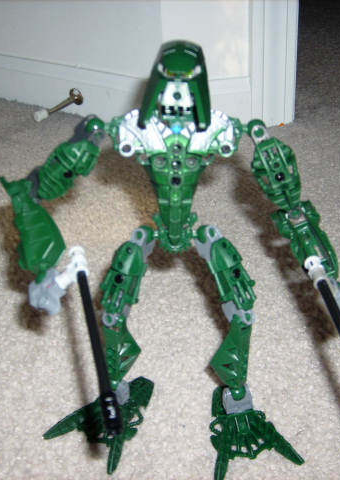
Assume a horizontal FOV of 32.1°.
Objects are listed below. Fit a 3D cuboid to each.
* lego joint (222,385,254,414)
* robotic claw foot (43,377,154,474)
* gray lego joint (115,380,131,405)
[{"bbox_3d":[0.043,0.101,0.374,0.017,0.017,0.014,-6,27,-10],"label":"lego joint"},{"bbox_3d":[-0.040,0.107,0.372,0.050,0.025,0.065,14,30,26],"label":"robotic claw foot"},{"bbox_3d":[-0.035,0.097,0.380,0.017,0.017,0.014,14,30,26],"label":"gray lego joint"}]

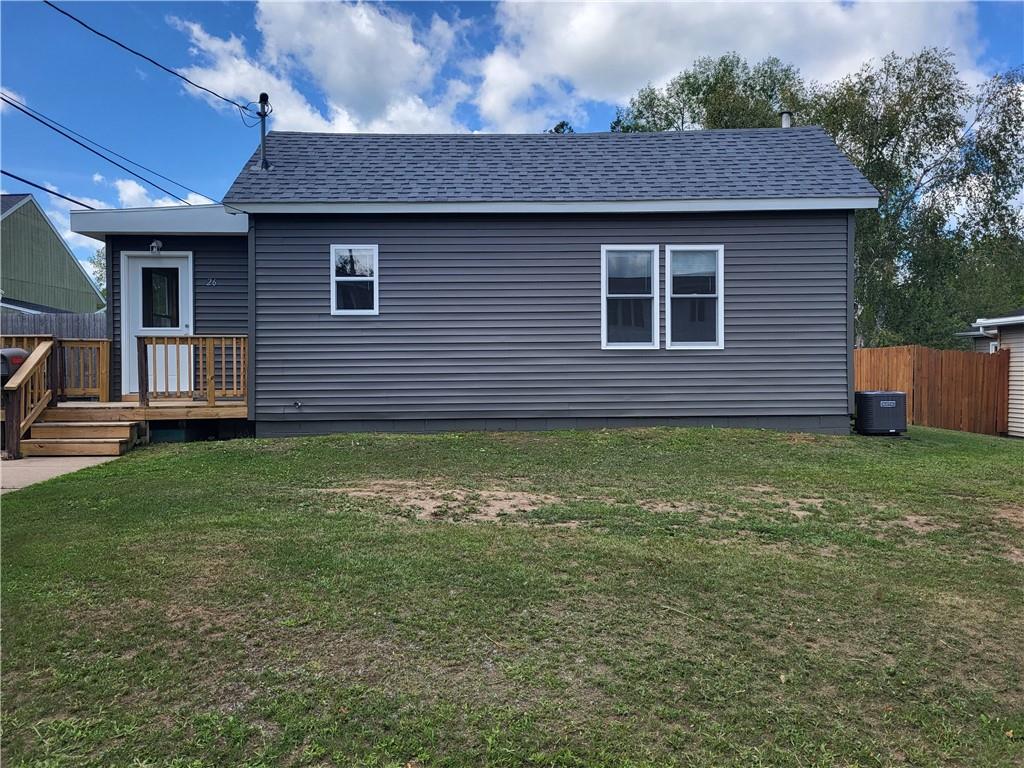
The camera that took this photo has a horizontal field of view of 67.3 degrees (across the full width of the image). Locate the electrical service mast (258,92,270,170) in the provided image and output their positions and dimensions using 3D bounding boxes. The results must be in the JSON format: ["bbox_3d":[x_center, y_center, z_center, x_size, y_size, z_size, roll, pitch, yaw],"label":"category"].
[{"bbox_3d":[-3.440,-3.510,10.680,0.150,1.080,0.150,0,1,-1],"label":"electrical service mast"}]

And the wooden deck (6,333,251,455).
[{"bbox_3d":[-5.130,0.120,10.380,3.380,1.530,1.780,0,1,-1],"label":"wooden deck"}]

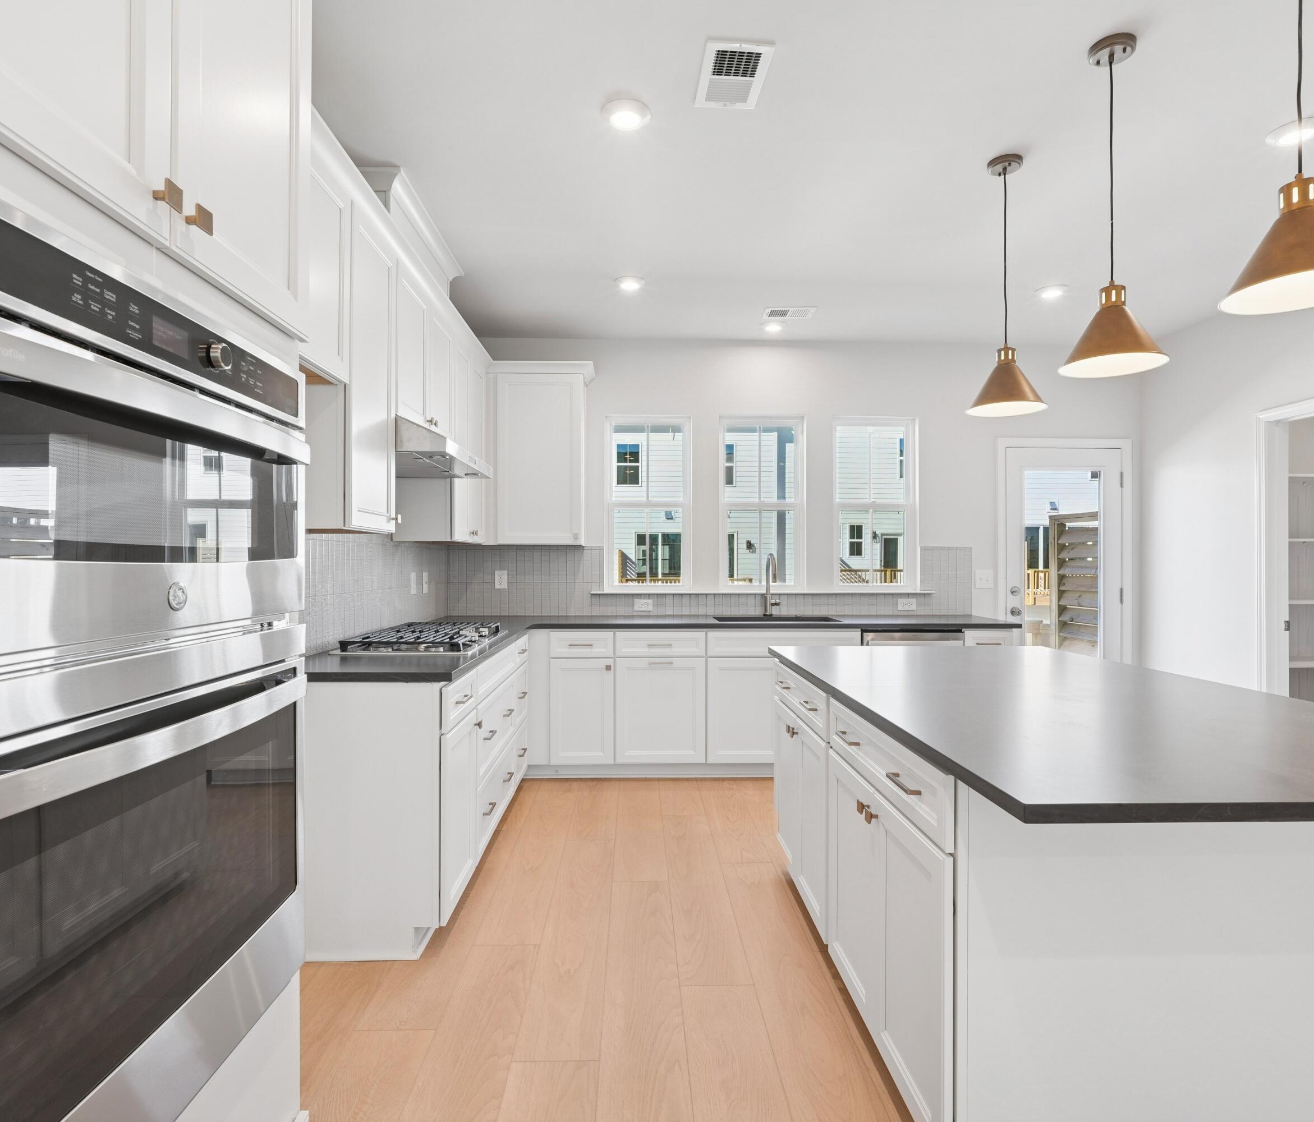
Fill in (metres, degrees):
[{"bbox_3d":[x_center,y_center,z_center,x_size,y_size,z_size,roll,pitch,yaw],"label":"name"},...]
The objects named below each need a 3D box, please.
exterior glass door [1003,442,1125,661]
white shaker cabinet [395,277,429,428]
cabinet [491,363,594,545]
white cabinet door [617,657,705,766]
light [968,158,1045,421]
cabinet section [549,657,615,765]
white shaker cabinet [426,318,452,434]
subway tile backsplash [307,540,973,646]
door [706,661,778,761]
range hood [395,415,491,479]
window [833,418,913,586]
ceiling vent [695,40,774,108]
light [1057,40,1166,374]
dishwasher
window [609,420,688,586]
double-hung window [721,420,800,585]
[{"bbox_3d":[2.726,0.260,5.037,0.797,2.035,0.050,0,0,-2],"label":"exterior glass door"},{"bbox_3d":[-1.012,-0.859,3.079,0.022,0.601,0.448,0,0,-2],"label":"white shaker cabinet"},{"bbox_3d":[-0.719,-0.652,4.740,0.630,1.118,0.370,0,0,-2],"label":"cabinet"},{"bbox_3d":[0.022,0.867,4.327,0.518,0.606,0.021,0,0,-2],"label":"white cabinet door"},{"bbox_3d":[1.297,-1.018,2.774,0.310,0.926,0.310,0,0,-2],"label":"light"},{"bbox_3d":[-0.422,0.858,4.272,0.366,0.599,0.021,0,0,-2],"label":"cabinet section"},{"bbox_3d":[-0.994,-0.856,3.454,0.022,0.560,0.433,0,0,-2],"label":"white shaker cabinet"},{"bbox_3d":[0.405,0.133,3.718,3.478,0.466,2.471,0,0,-2],"label":"subway tile backsplash"},{"bbox_3d":[0.514,0.868,4.341,0.444,0.606,0.021,0,0,-2],"label":"door"},{"bbox_3d":[-1.076,-0.490,3.307,0.521,0.150,0.915,0,0,-2],"label":"range hood"},{"bbox_3d":[1.463,-0.392,5.024,0.543,1.118,0.085,0,0,-2],"label":"window"},{"bbox_3d":[0.231,-1.476,2.281,0.197,0.015,0.306,0,0,-4],"label":"ceiling vent"},{"bbox_3d":[1.296,-1.004,2.128,0.274,0.920,0.274,0,0,-2],"label":"light"},{"bbox_3d":[1.478,0.843,4.661,0.605,0.862,0.620,0,0,-2],"label":"dishwasher"},{"bbox_3d":[-0.057,-0.383,4.975,0.525,1.098,0.085,0,0,-2],"label":"window"},{"bbox_3d":[0.689,-0.390,4.999,0.530,1.095,0.085,0,0,-2],"label":"double-hung window"}]

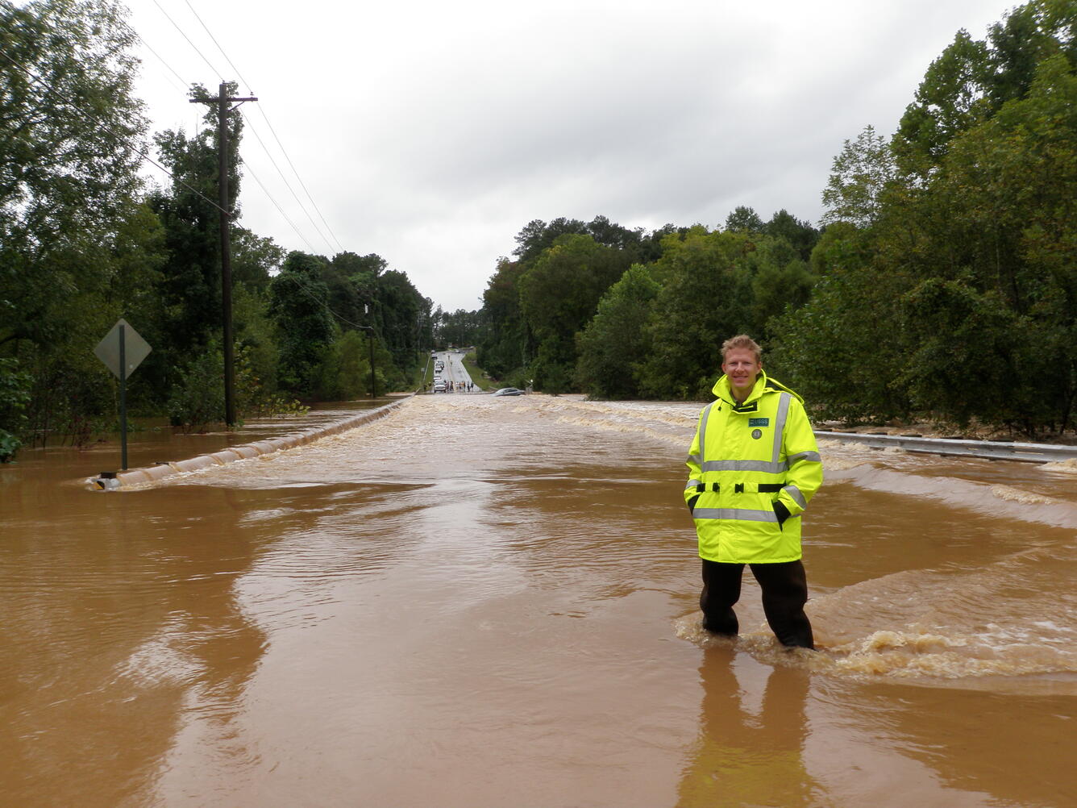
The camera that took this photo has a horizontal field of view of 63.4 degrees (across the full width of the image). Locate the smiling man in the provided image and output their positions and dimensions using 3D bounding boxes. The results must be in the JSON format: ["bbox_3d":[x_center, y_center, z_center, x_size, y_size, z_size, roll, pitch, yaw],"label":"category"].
[{"bbox_3d":[1.050,0.560,4.270,0.690,1.800,0.430,1,2,34],"label":"smiling man"}]

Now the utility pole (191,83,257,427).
[{"bbox_3d":[-10.720,-4.950,29.870,2.350,12.000,0.340,-1,1,1],"label":"utility pole"}]

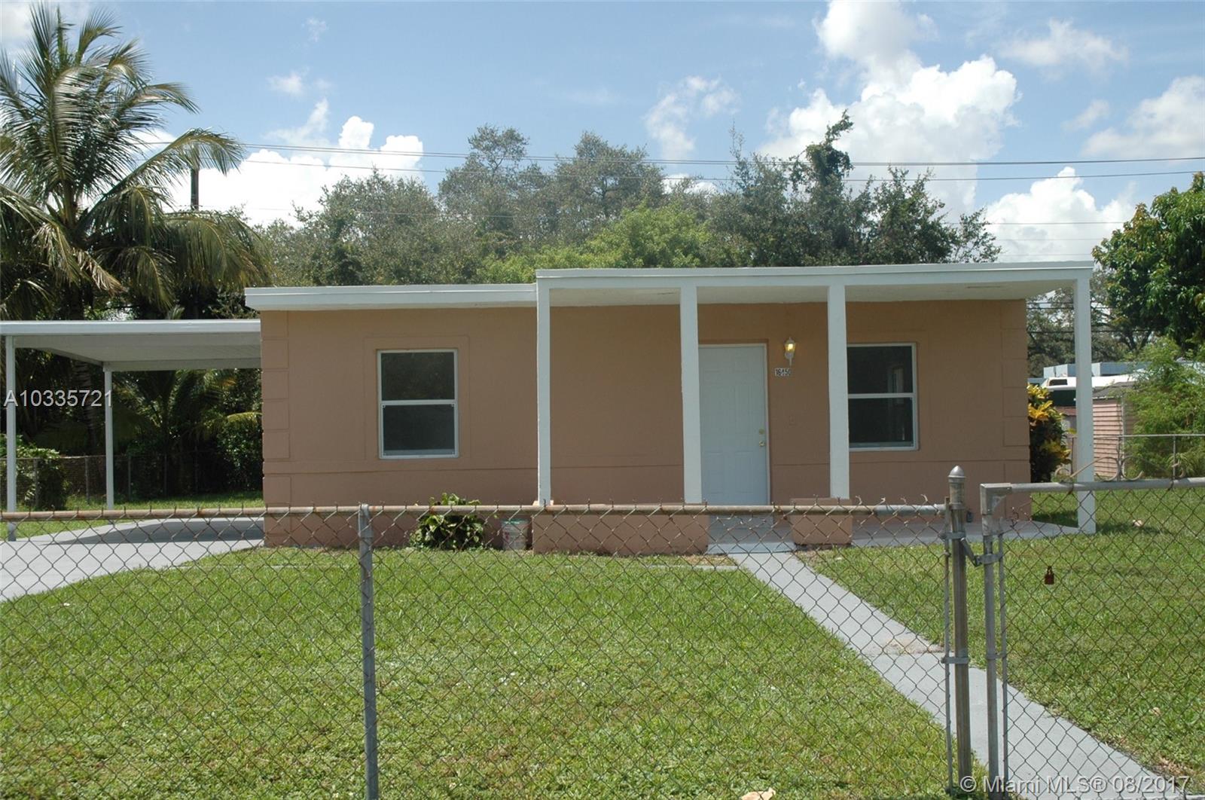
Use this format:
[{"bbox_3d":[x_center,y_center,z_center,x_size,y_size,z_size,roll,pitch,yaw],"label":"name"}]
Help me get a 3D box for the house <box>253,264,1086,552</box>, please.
[{"bbox_3d":[0.532,0.205,18.206,9.272,2.997,8.200,-1,-1,-1],"label":"house"}]

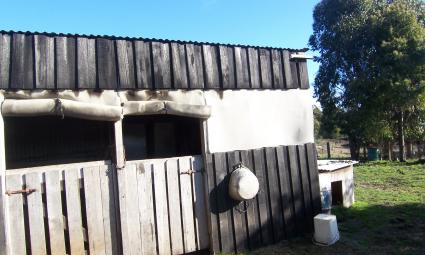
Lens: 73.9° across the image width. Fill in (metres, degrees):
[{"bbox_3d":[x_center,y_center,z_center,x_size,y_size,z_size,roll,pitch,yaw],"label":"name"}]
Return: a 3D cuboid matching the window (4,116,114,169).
[{"bbox_3d":[-1.876,0.167,3.576,1.215,0.597,0.103,-3,-4,-21],"label":"window"}]

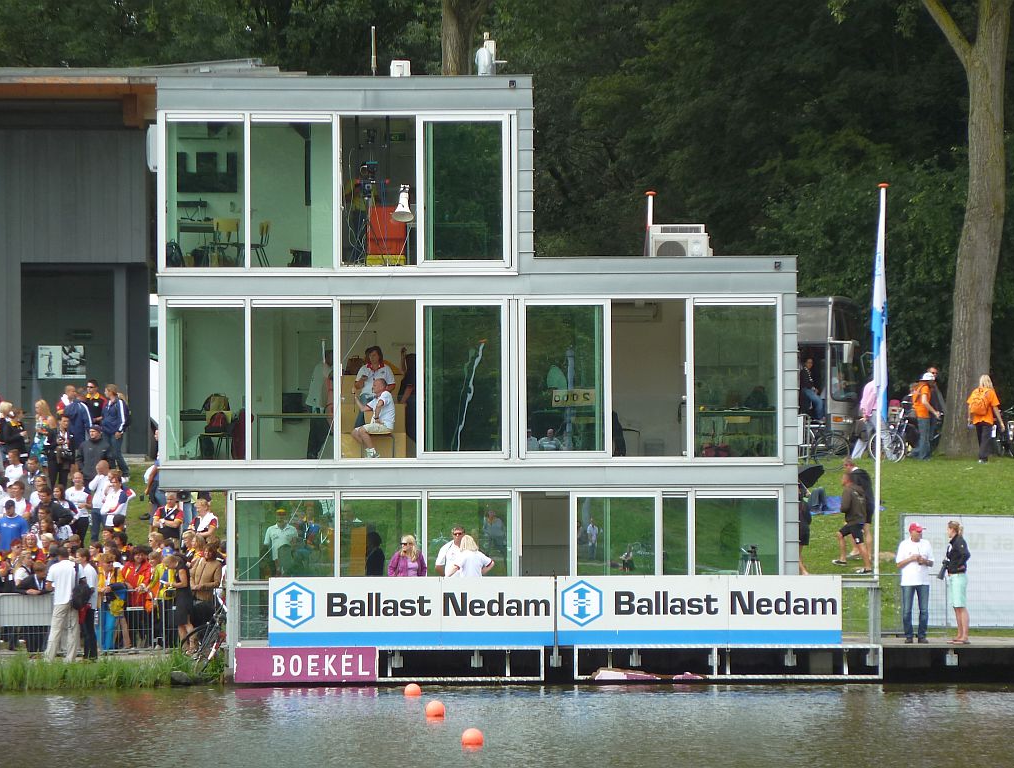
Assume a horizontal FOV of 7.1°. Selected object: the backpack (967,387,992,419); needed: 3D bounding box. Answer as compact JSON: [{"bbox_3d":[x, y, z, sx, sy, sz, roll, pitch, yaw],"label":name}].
[{"bbox_3d":[9.107,0.357,158.500,0.370,0.540,0.220,-1,-1,14],"label":"backpack"}]

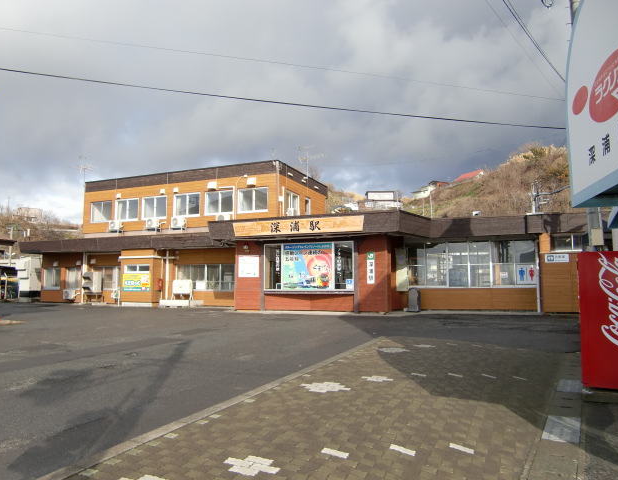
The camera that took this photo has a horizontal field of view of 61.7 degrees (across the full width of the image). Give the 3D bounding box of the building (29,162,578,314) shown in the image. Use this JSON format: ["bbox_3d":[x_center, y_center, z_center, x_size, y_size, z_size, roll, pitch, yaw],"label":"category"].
[{"bbox_3d":[-2.449,-0.122,26.619,30.461,7.121,10.292,-2,-6,25],"label":"building"}]

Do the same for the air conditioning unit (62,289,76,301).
[{"bbox_3d":[-13.764,3.151,29.793,0.740,0.549,0.280,-2,-6,25],"label":"air conditioning unit"}]

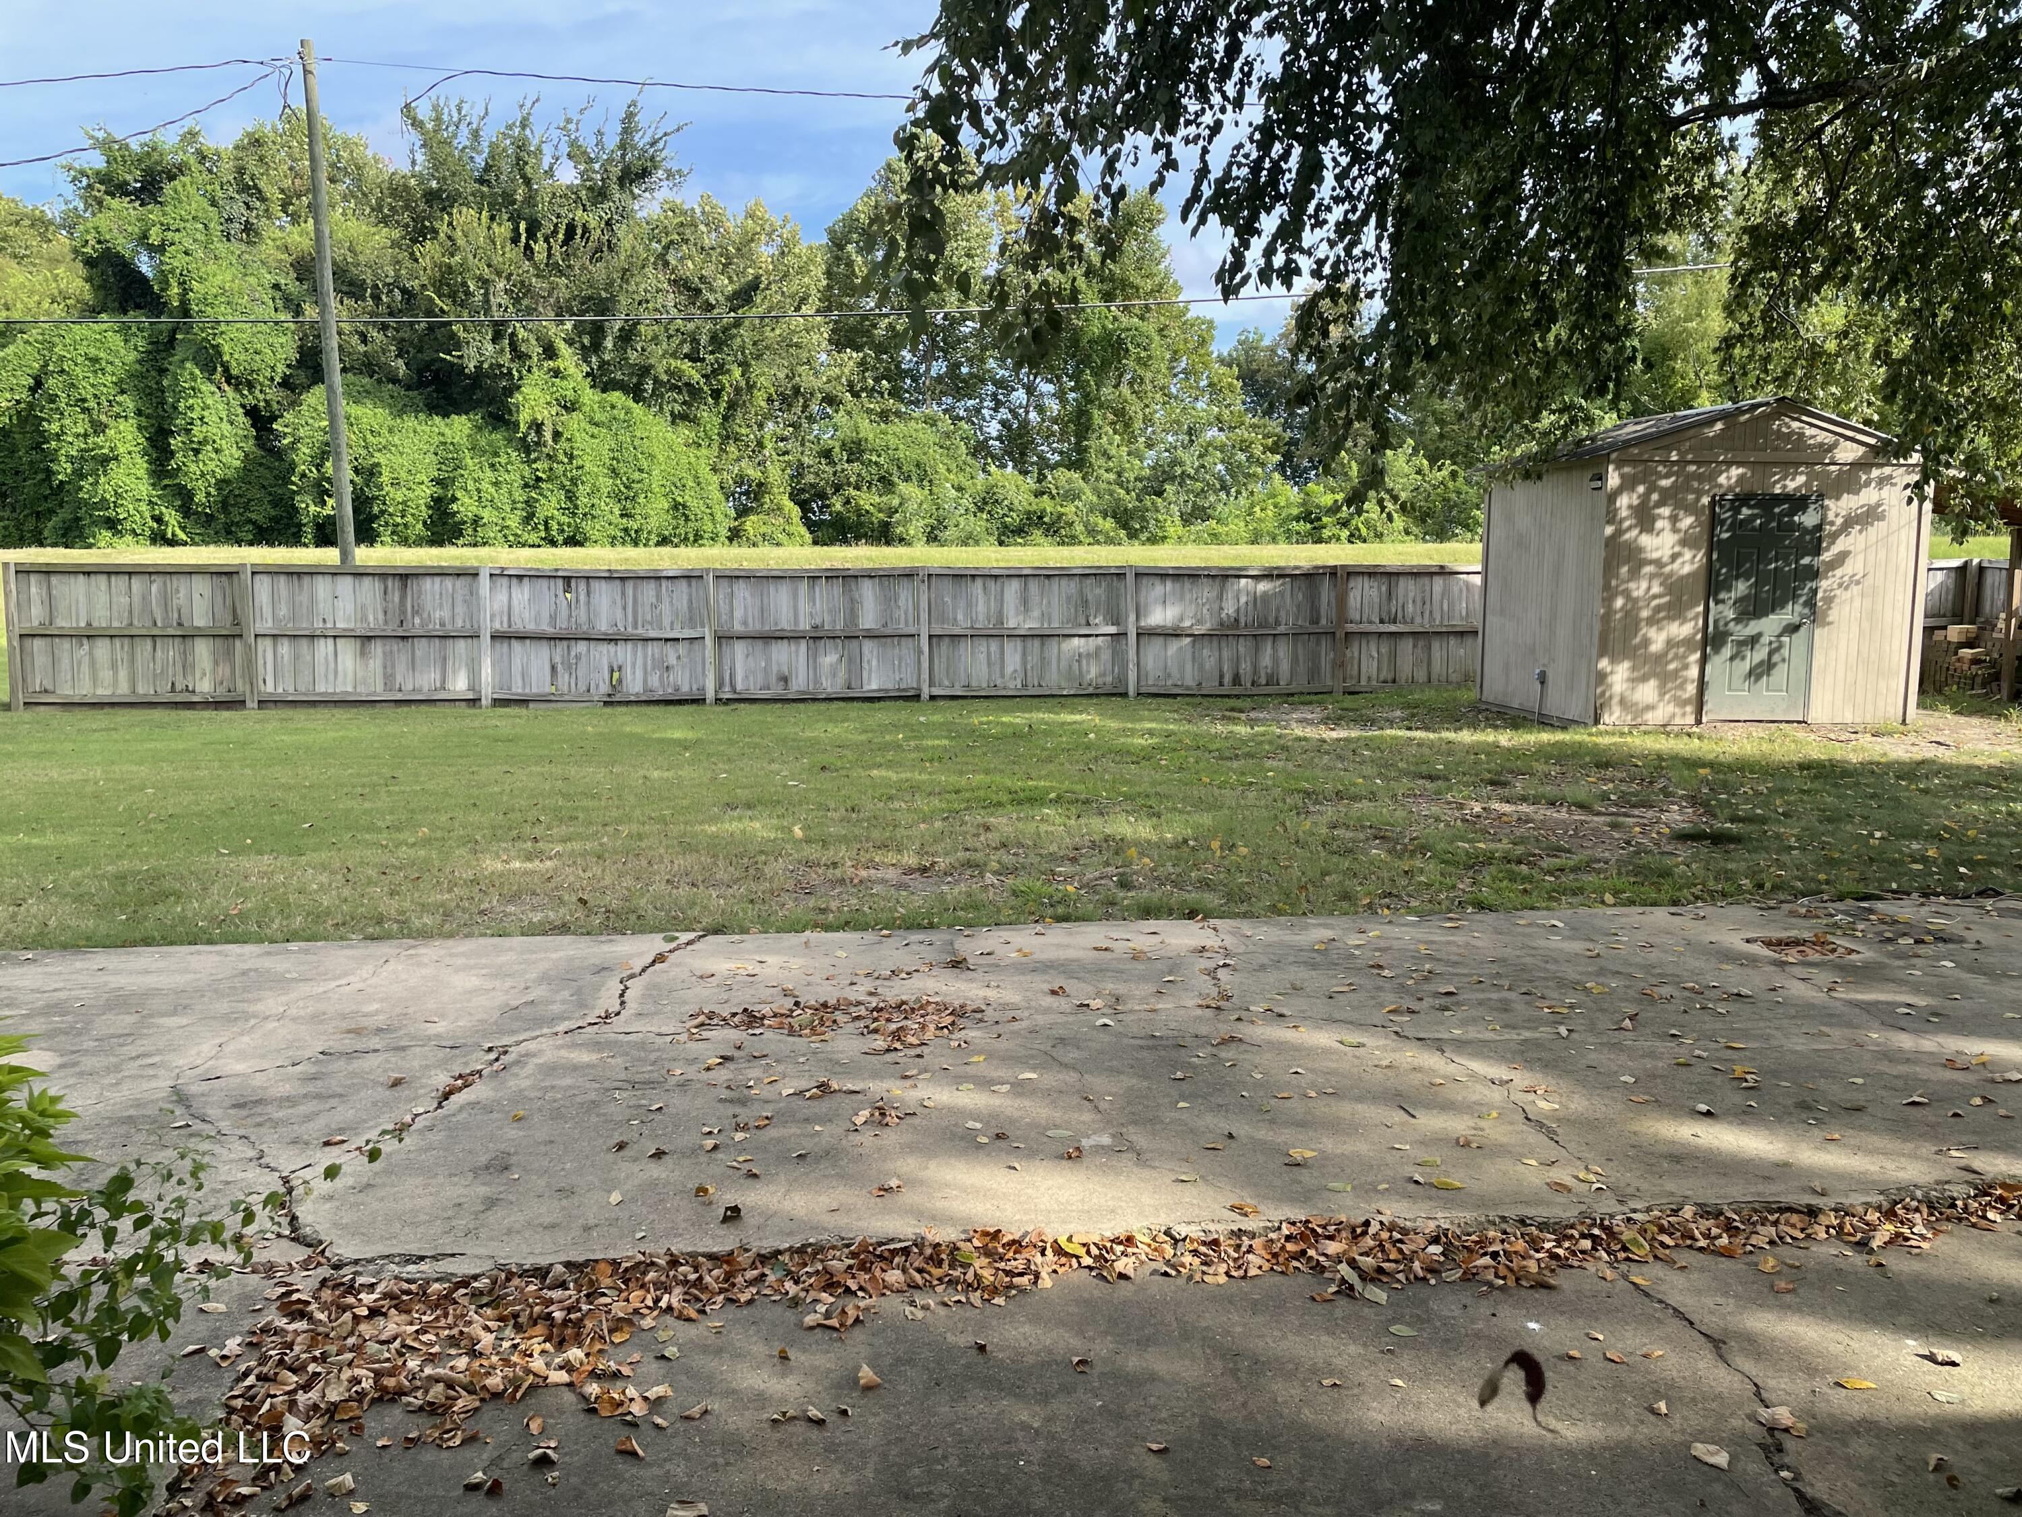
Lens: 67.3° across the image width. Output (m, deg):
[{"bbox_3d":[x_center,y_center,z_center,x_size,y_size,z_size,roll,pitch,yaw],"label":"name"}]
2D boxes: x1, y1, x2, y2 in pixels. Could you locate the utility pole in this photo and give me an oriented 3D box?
[{"bbox_3d":[-8.383,-4.833,18.767,0.210,7.704,0.210,-2,7,0],"label":"utility pole"}]

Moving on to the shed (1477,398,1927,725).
[{"bbox_3d":[6.705,-1.898,14.934,3.235,3.002,2.645,0,7,-7],"label":"shed"}]

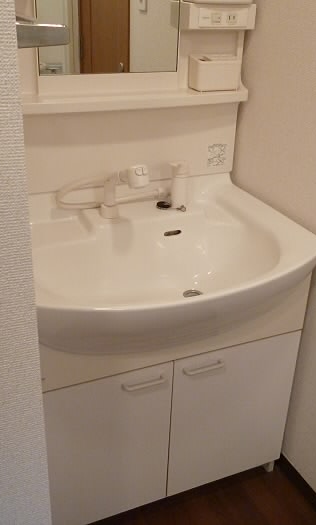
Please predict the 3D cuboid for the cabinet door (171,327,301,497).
[{"bbox_3d":[0.197,0.404,1.521,0.370,0.449,0.022,-10,28,-22],"label":"cabinet door"}]

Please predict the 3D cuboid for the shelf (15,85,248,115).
[{"bbox_3d":[-0.115,-0.418,1.454,0.746,0.029,0.116,-10,28,-22],"label":"shelf"}]

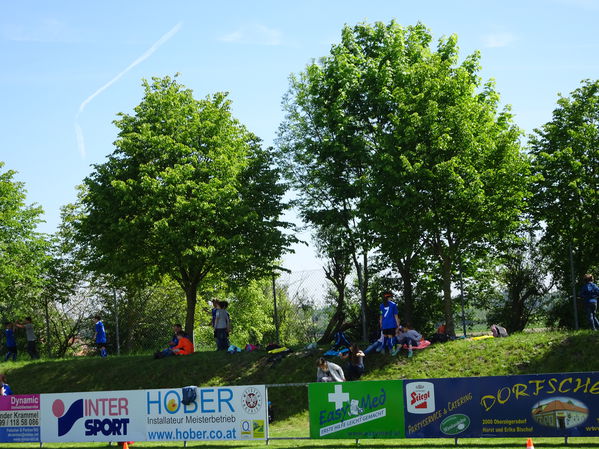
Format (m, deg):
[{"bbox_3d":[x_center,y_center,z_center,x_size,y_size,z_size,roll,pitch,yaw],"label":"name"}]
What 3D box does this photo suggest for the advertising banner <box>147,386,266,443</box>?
[{"bbox_3d":[-1.814,3.613,26.319,3.000,1.000,0.040,-7,-8,36],"label":"advertising banner"}]

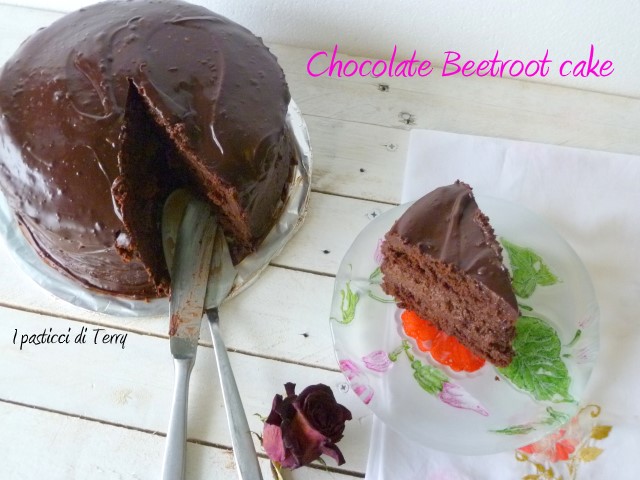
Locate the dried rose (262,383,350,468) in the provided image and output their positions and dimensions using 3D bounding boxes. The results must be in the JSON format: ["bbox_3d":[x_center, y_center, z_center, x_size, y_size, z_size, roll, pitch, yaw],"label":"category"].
[{"bbox_3d":[-0.008,0.132,0.509,0.060,0.050,0.060,37,73,13],"label":"dried rose"}]

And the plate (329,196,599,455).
[{"bbox_3d":[0.112,0.060,0.561,0.207,0.020,0.207,0,69,0],"label":"plate"}]

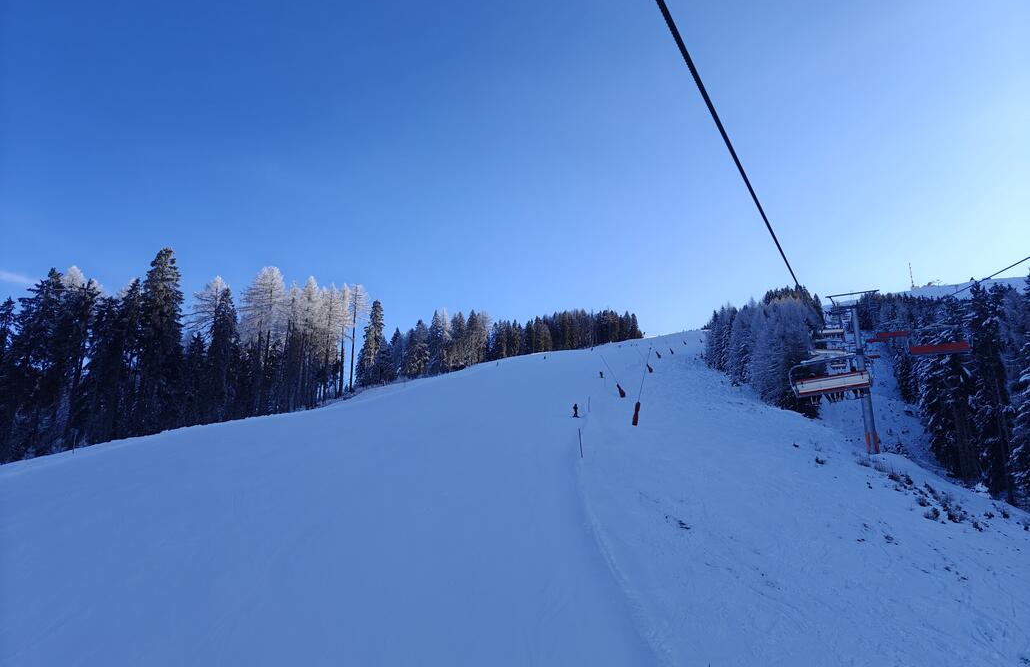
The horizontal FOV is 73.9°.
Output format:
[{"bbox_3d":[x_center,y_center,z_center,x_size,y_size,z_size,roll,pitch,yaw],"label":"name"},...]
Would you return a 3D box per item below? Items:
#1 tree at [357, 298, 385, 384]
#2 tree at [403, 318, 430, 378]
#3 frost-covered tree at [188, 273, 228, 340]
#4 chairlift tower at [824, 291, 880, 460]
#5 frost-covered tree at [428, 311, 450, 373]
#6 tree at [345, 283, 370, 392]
[{"bbox_3d":[-32.830,2.040,155.000,6.000,19.990,6.000,2,-11,-12],"label":"tree"},{"bbox_3d":[-28.060,4.350,195.000,7.200,17.020,7.200,1,-11,-8],"label":"tree"},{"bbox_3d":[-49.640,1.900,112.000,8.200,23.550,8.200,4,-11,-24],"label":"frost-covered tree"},{"bbox_3d":[44.790,5.040,87.880,6.300,20.660,4.200,-6,-12,25],"label":"chairlift tower"},{"bbox_3d":[-23.380,2.540,212.000,6.400,20.430,6.400,0,-11,-6],"label":"frost-covered tree"},{"bbox_3d":[-33.910,0.580,146.000,5.200,23.190,5.200,2,-11,-13],"label":"tree"}]

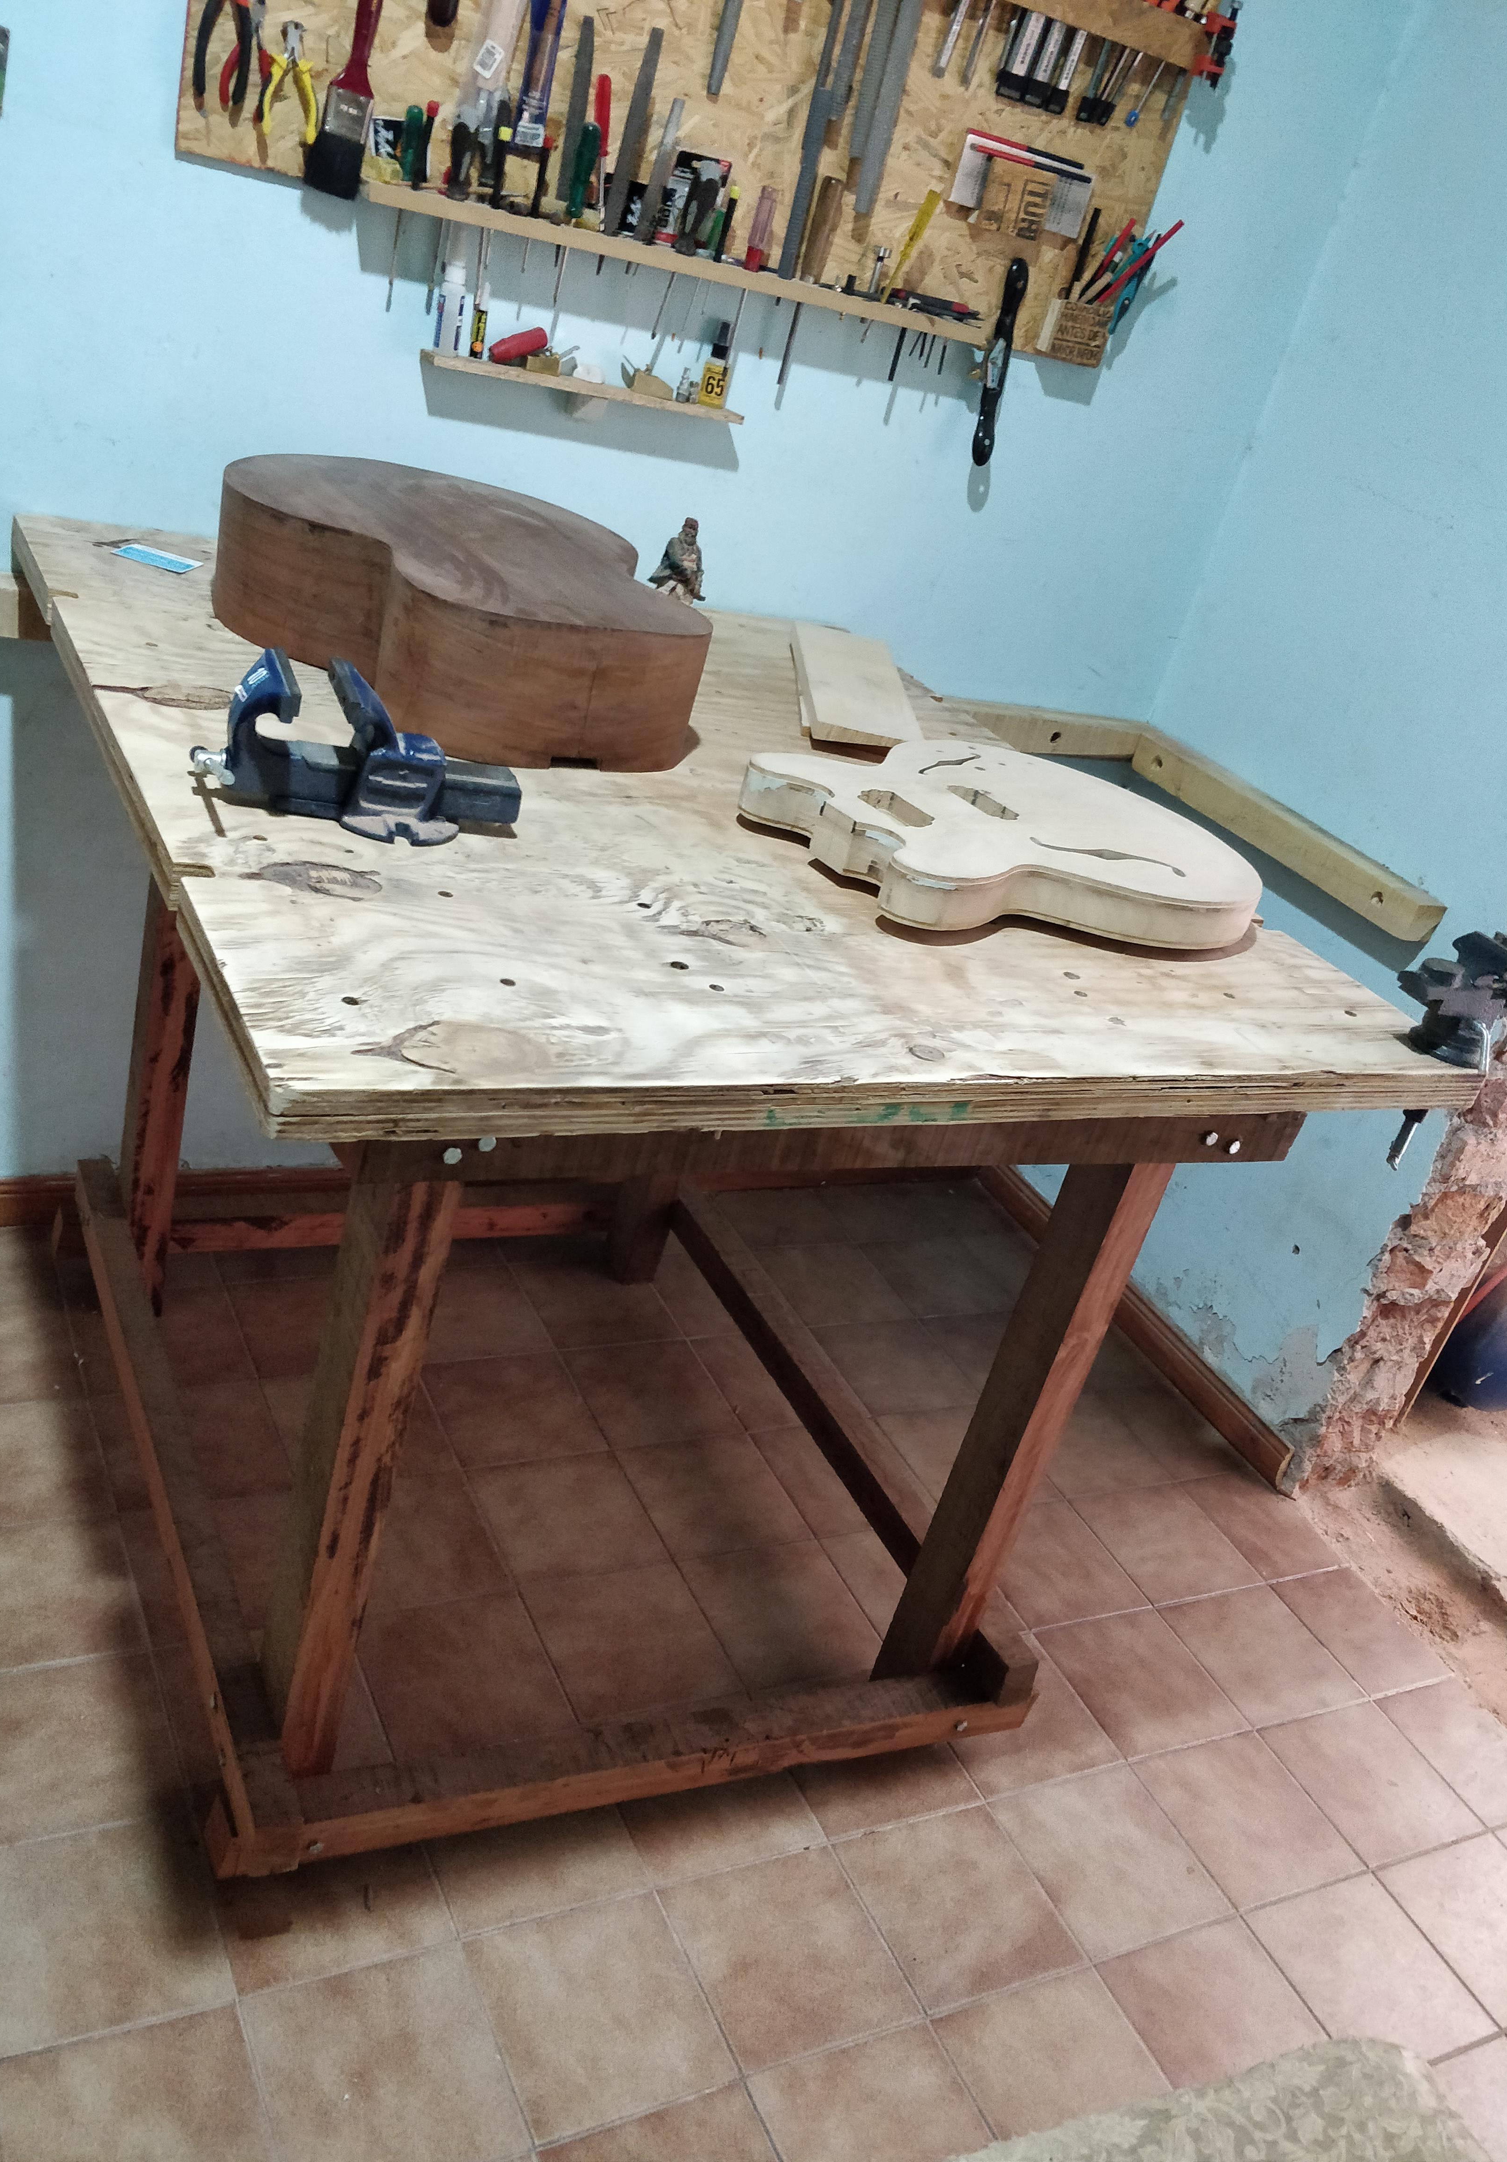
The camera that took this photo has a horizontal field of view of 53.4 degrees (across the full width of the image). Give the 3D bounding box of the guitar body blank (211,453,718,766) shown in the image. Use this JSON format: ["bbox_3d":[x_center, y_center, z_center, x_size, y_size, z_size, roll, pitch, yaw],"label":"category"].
[{"bbox_3d":[-0.322,-0.513,1.589,0.440,0.126,0.585,-3,33,-32],"label":"guitar body blank"}]

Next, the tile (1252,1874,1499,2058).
[{"bbox_3d":[0.713,1.038,1.740,0.203,0.010,0.193,-2,35,-29],"label":"tile"}]

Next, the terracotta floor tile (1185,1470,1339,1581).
[{"bbox_3d":[0.714,0.627,2.110,0.150,0.010,0.194,-1,31,-30],"label":"terracotta floor tile"}]

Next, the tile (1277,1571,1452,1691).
[{"bbox_3d":[0.885,0.804,2.191,0.158,0.010,0.193,-2,35,-29],"label":"tile"}]

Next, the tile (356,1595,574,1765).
[{"bbox_3d":[-0.316,0.640,1.616,0.196,0.010,0.194,-1,31,-30],"label":"tile"}]

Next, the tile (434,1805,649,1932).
[{"bbox_3d":[-0.229,0.744,1.491,0.196,0.010,0.194,-1,31,-30],"label":"tile"}]

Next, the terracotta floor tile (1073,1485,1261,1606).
[{"bbox_3d":[0.617,0.692,2.244,0.203,0.010,0.193,-2,35,-29],"label":"terracotta floor tile"}]

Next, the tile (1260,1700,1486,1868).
[{"bbox_3d":[0.794,0.904,1.934,0.198,0.010,0.198,-3,36,-29],"label":"tile"}]

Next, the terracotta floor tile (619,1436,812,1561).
[{"bbox_3d":[-0.056,0.574,2.063,0.198,0.010,0.198,-3,36,-29],"label":"terracotta floor tile"}]

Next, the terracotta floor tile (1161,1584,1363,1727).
[{"bbox_3d":[0.713,0.806,2.107,0.203,0.010,0.193,-2,35,-29],"label":"terracotta floor tile"}]

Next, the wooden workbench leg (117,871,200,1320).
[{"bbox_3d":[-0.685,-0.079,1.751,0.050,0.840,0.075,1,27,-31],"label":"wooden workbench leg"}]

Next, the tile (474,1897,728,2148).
[{"bbox_3d":[-0.152,0.915,1.474,0.198,0.010,0.198,-3,36,-29],"label":"tile"}]

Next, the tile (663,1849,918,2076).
[{"bbox_3d":[0.034,0.846,1.450,0.196,0.010,0.194,-1,31,-30],"label":"tile"}]

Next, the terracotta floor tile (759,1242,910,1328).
[{"bbox_3d":[0.134,0.345,2.518,0.198,0.010,0.198,-3,36,-29],"label":"terracotta floor tile"}]

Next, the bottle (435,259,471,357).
[{"bbox_3d":[-0.370,-0.941,1.832,0.030,0.103,0.030,-5,36,-32],"label":"bottle"}]

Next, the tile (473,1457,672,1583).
[{"bbox_3d":[-0.250,0.585,2.006,0.203,0.010,0.193,-2,35,-29],"label":"tile"}]

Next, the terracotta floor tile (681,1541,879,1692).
[{"bbox_3d":[0.035,0.635,1.784,0.196,0.010,0.194,-1,31,-30],"label":"terracotta floor tile"}]

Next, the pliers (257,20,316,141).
[{"bbox_3d":[-0.469,-1.015,1.522,0.058,0.115,0.018,-1,31,-30],"label":"pliers"}]

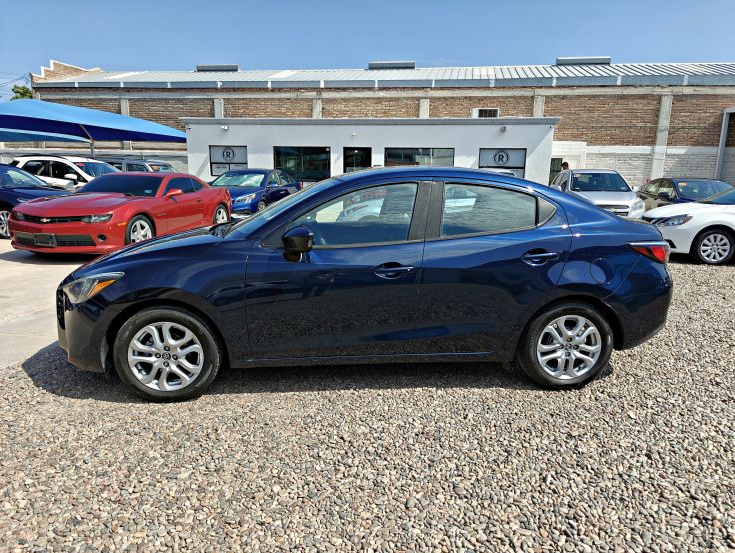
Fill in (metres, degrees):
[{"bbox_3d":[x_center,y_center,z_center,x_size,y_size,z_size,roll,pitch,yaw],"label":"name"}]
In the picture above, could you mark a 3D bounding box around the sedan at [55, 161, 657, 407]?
[{"bbox_3d":[0.015,-0.111,3.795,4.360,1.480,1.720,0,12,-6],"label":"sedan"}]

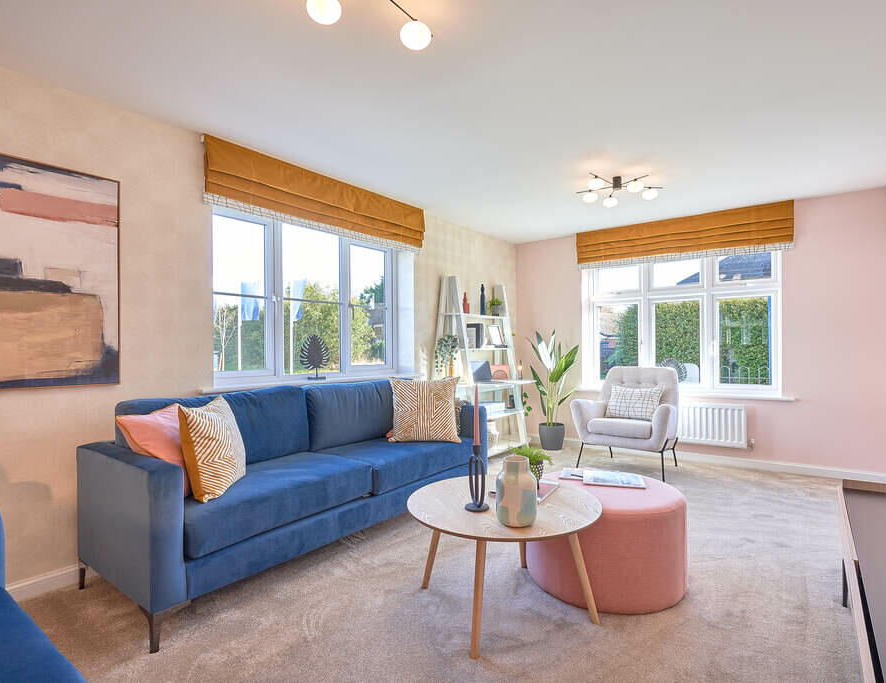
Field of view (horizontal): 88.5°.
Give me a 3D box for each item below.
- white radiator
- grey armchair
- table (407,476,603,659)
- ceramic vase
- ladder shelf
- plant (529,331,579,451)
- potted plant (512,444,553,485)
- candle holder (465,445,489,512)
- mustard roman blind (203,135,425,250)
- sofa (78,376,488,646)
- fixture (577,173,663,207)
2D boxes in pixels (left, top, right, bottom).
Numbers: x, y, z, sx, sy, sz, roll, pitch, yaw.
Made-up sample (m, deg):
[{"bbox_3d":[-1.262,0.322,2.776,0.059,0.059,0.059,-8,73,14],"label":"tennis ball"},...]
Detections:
[{"bbox_3d":[2.278,0.776,4.469,1.180,0.370,0.100,-1,0,39],"label":"white radiator"},{"bbox_3d":[1.731,0.700,4.223,0.800,0.910,0.780,-1,0,35],"label":"grey armchair"},{"bbox_3d":[0.270,0.931,1.999,0.810,0.450,0.810,0,0,0],"label":"table"},{"bbox_3d":[0.289,0.580,1.790,0.162,0.250,0.162,0,0,0],"label":"ceramic vase"},{"bbox_3d":[0.505,0.266,4.662,0.480,1.800,0.980,-1,0,39],"label":"ladder shelf"},{"bbox_3d":[1.209,0.517,4.980,0.520,1.290,0.500,-1,0,39],"label":"plant"},{"bbox_3d":[0.424,0.601,2.170,0.200,0.210,0.200,0,0,0],"label":"potted plant"},{"bbox_3d":[0.146,0.572,1.929,0.100,0.270,0.100,0,0,0],"label":"candle holder"},{"bbox_3d":[-0.785,-1.008,3.389,0.090,0.415,1.900,-1,0,39],"label":"mustard roman blind"},{"bbox_3d":[-0.704,0.732,2.831,0.860,0.870,2.270,-1,0,39],"label":"sofa"},{"bbox_3d":[1.278,-1.150,3.403,0.660,0.190,0.660,-1,0,39],"label":"fixture"}]

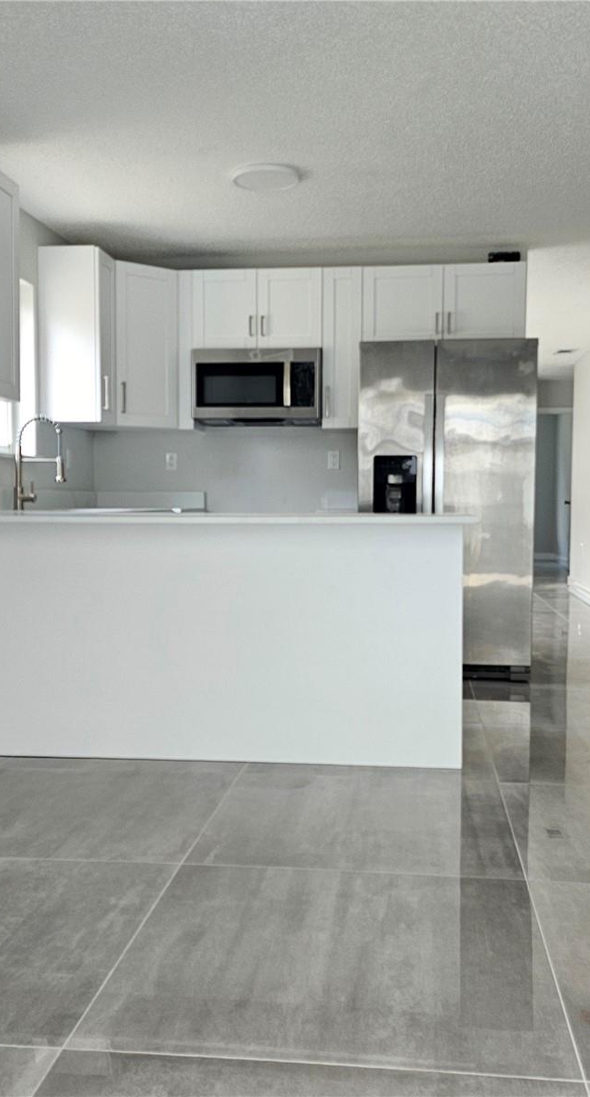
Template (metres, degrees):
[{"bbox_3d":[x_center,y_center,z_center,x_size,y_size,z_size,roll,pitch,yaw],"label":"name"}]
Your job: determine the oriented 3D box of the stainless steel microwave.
[{"bbox_3d":[-0.202,-0.950,6.032,0.757,0.425,0.403,0,3,7],"label":"stainless steel microwave"}]

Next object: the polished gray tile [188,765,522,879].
[{"bbox_3d":[0.199,0.820,3.079,0.893,0.012,0.915,0,3,7],"label":"polished gray tile"}]

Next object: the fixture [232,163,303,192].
[{"bbox_3d":[-0.129,-1.690,4.628,0.300,0.030,0.300,0,3,7],"label":"fixture"}]

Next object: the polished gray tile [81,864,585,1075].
[{"bbox_3d":[0.092,0.867,2.182,0.897,0.012,0.898,0,3,7],"label":"polished gray tile"}]

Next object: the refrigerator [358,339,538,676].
[{"bbox_3d":[0.829,-0.205,5.675,0.905,1.767,0.870,0,3,7],"label":"refrigerator"}]

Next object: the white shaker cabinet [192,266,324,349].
[{"bbox_3d":[-0.201,-1.404,6.068,0.766,0.461,0.330,0,3,7],"label":"white shaker cabinet"}]

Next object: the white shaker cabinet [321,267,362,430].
[{"bbox_3d":[0.292,-1.167,6.021,0.228,0.922,0.330,0,3,7],"label":"white shaker cabinet"}]

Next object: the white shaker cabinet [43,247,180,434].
[{"bbox_3d":[-1.008,-1.158,5.855,0.617,0.922,0.929,0,3,7],"label":"white shaker cabinet"}]

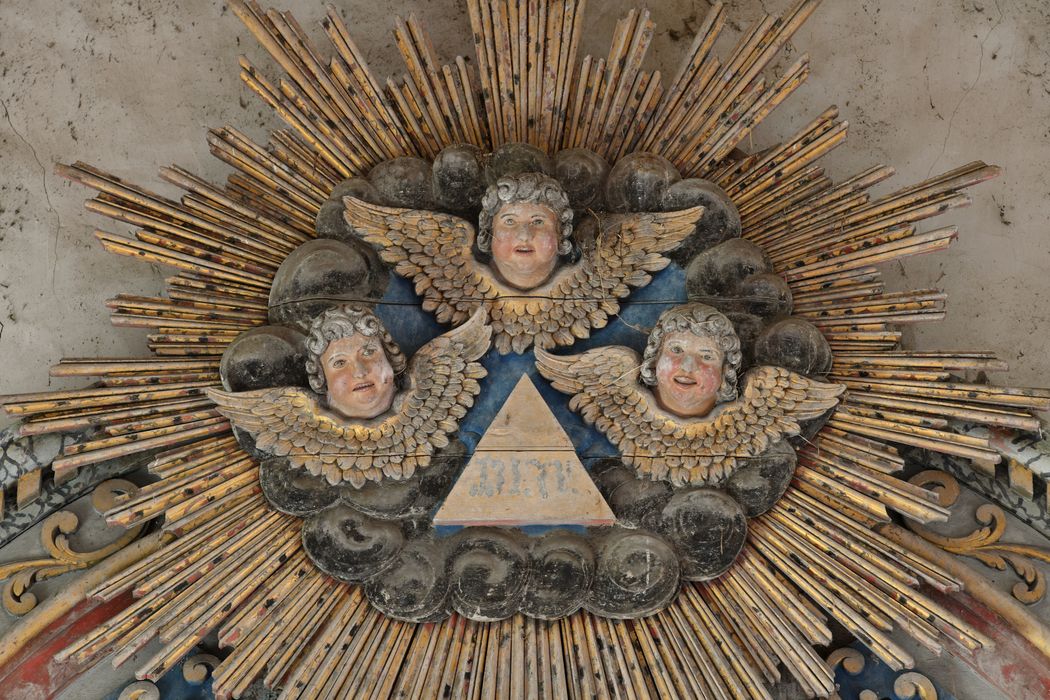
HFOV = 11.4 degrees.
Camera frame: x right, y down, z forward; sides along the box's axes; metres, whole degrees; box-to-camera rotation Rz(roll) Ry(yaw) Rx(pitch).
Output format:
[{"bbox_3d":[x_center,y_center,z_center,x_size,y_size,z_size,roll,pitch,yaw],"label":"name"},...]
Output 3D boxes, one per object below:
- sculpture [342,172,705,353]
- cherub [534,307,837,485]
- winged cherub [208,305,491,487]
[{"bbox_3d":[-0.004,-0.162,9.320,0.639,0.323,0.160,0,-20,0],"label":"sculpture"},{"bbox_3d":[0.288,0.070,9.250,0.548,0.323,0.160,6,-20,2],"label":"cherub"},{"bbox_3d":[-0.297,0.071,9.250,0.513,0.321,0.160,-11,-20,-4],"label":"winged cherub"}]

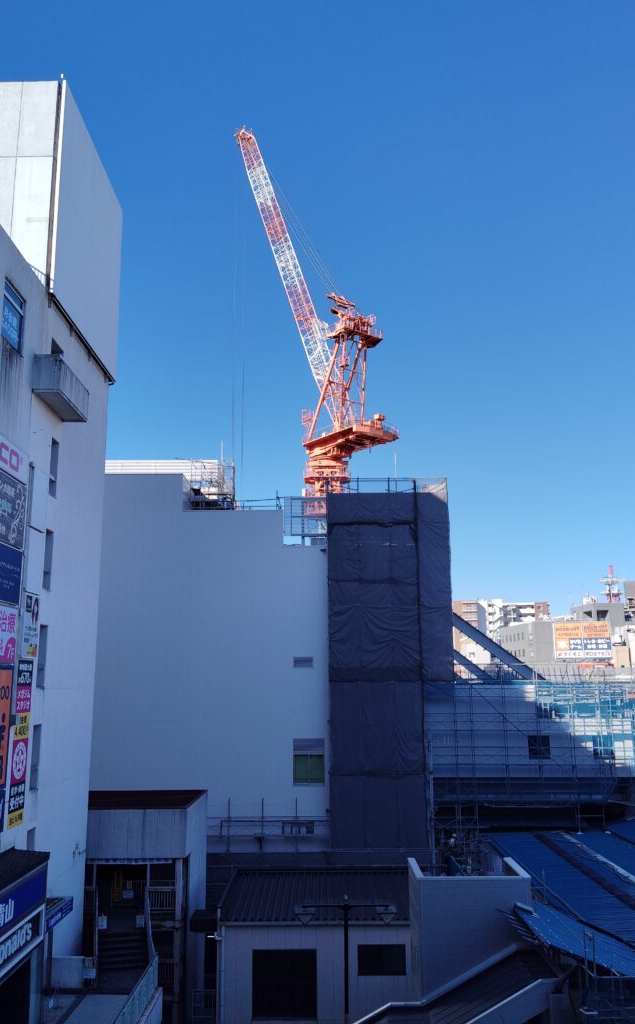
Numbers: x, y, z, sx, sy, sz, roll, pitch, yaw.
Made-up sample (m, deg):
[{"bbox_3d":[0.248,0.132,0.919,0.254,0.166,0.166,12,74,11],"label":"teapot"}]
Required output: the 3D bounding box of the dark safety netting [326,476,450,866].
[{"bbox_3d":[4.157,8.645,47.667,7.100,20.300,1.700,0,-12,0],"label":"dark safety netting"}]

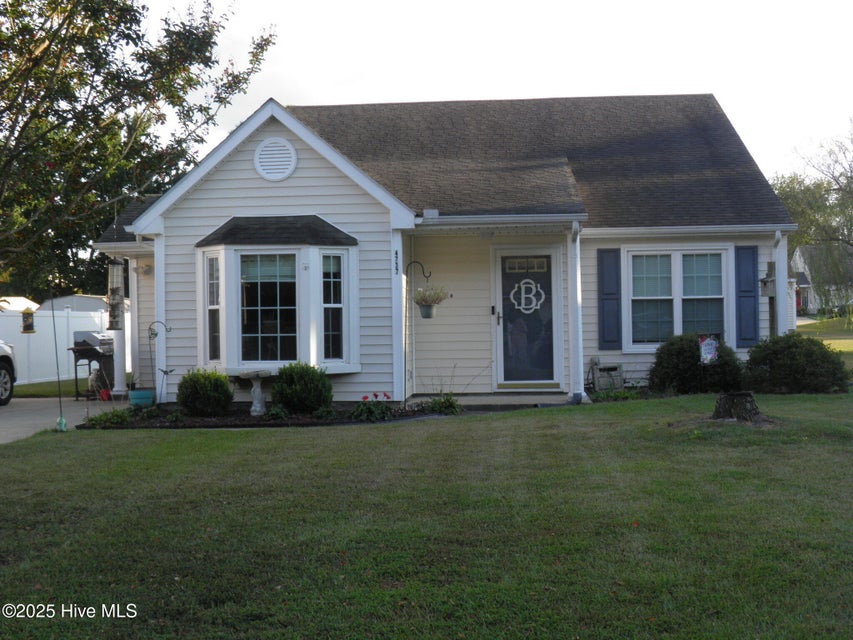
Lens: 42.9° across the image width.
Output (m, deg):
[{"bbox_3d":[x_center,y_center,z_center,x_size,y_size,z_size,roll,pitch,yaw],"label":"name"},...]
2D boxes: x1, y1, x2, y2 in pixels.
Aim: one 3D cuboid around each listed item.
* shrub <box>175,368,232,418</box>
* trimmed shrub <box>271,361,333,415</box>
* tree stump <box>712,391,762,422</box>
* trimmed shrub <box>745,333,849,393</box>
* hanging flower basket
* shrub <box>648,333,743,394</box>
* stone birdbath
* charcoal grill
[{"bbox_3d":[-2.835,0.920,13.850,0.710,0.600,0.700,-1,0,0],"label":"shrub"},{"bbox_3d":[-1.579,0.850,13.700,0.780,0.680,0.760,-1,0,0],"label":"trimmed shrub"},{"bbox_3d":[3.542,0.975,12.350,0.570,0.335,0.540,-1,0,0],"label":"tree stump"},{"bbox_3d":[5.374,0.610,15.750,1.500,0.860,1.300,-1,0,0],"label":"trimmed shrub"},{"bbox_3d":[0.066,-0.245,14.350,0.450,0.450,0.440,-1,0,0],"label":"hanging flower basket"},{"bbox_3d":[3.944,0.625,15.900,1.380,0.880,1.250,-1,0,0],"label":"shrub"},{"bbox_3d":[-2.170,0.930,13.800,0.410,0.570,0.410,-1,0,0],"label":"stone birdbath"},{"bbox_3d":[-5.632,0.765,18.450,0.600,1.170,1.100,-1,0,6],"label":"charcoal grill"}]

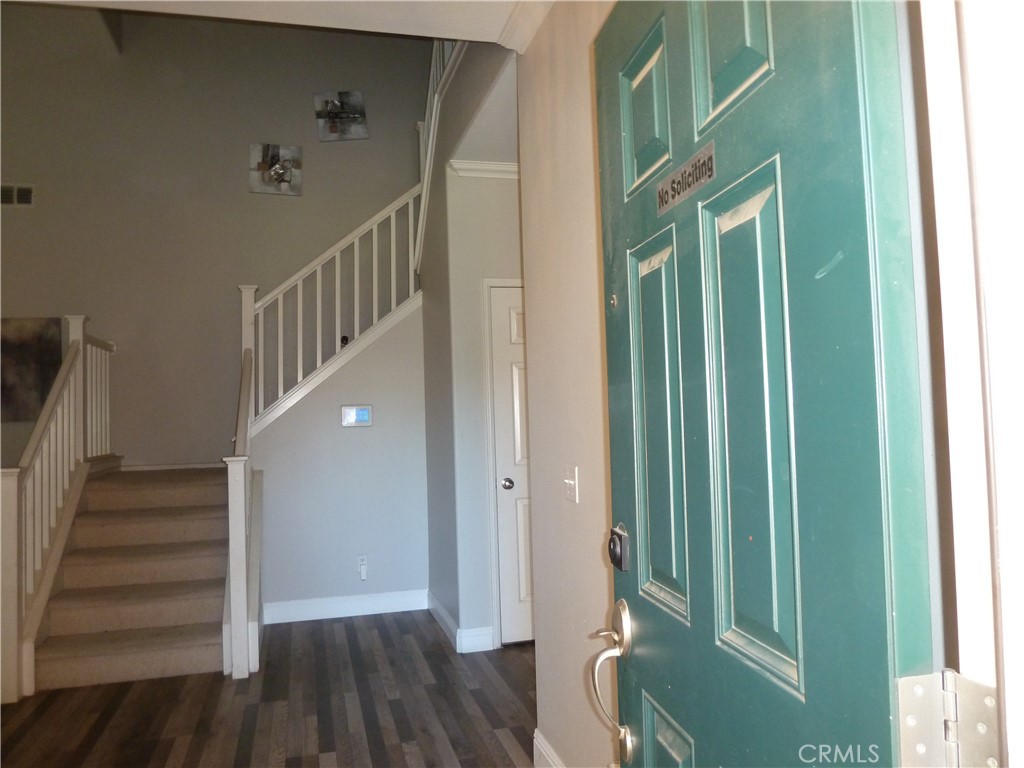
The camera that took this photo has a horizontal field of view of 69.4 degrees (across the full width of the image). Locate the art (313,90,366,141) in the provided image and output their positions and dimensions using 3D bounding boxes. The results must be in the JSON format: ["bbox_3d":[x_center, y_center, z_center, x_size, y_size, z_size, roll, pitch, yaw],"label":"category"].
[{"bbox_3d":[-1.420,-2.231,6.171,0.405,0.405,0.030,-8,-1,-16],"label":"art"}]

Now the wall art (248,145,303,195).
[{"bbox_3d":[-1.911,-1.739,6.006,0.405,0.405,0.030,-1,-3,-16],"label":"wall art"}]

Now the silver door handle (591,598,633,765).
[{"bbox_3d":[0.184,0.567,1.396,0.070,0.310,0.080,-1,-3,-11],"label":"silver door handle"}]

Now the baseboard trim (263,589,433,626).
[{"bbox_3d":[-1.092,1.482,4.918,1.060,0.135,0.020,-1,-3,-16],"label":"baseboard trim"}]

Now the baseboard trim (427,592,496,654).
[{"bbox_3d":[-0.339,1.445,4.587,0.210,0.135,1.020,-1,-3,-16],"label":"baseboard trim"}]

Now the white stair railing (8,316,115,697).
[{"bbox_3d":[-2.698,0.578,4.554,0.130,2.000,2.120,-1,-3,-16],"label":"white stair railing"}]

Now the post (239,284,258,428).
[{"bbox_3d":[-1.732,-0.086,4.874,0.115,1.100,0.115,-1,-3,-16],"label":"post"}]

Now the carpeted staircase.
[{"bbox_3d":[-2.209,1.088,4.728,0.900,0.970,2.000,-1,-3,-16],"label":"carpeted staircase"}]

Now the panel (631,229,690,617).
[{"bbox_3d":[0.244,0.062,1.232,0.025,0.620,0.210,-1,-3,-11],"label":"panel"}]

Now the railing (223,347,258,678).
[{"bbox_3d":[-1.552,0.632,4.282,0.150,1.800,1.060,-1,-3,-16],"label":"railing"}]

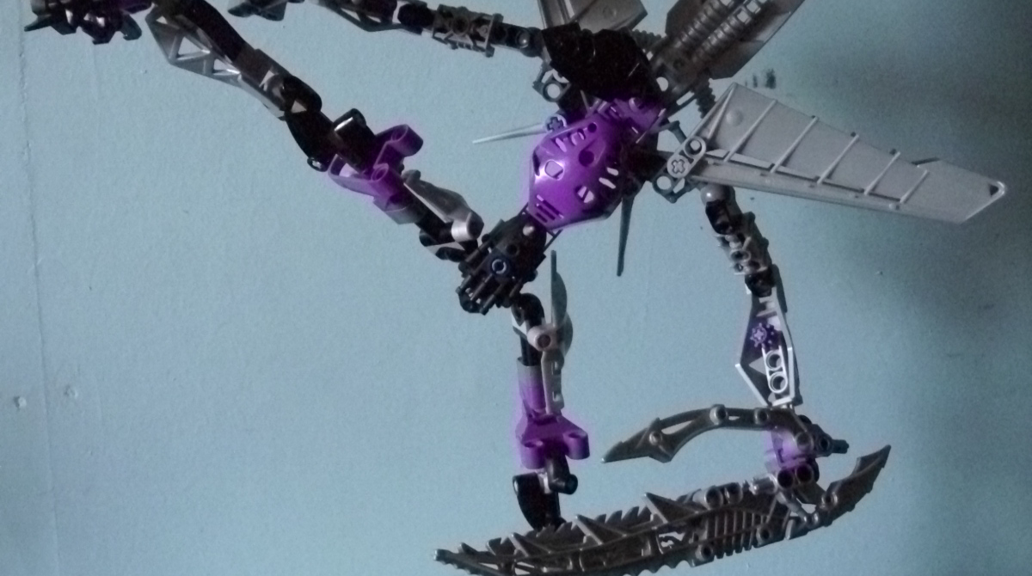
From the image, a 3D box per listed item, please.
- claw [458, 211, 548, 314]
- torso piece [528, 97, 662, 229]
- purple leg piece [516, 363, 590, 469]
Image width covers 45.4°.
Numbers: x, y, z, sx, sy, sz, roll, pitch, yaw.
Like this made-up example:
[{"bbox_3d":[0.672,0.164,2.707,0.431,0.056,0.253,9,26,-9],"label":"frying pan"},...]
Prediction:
[{"bbox_3d":[-0.004,-0.008,0.400,0.022,0.036,0.020,41,0,2],"label":"claw"},{"bbox_3d":[0.026,-0.040,0.398,0.033,0.047,0.027,37,-3,7],"label":"torso piece"},{"bbox_3d":[0.012,0.042,0.405,0.023,0.033,0.019,-6,8,-19],"label":"purple leg piece"}]

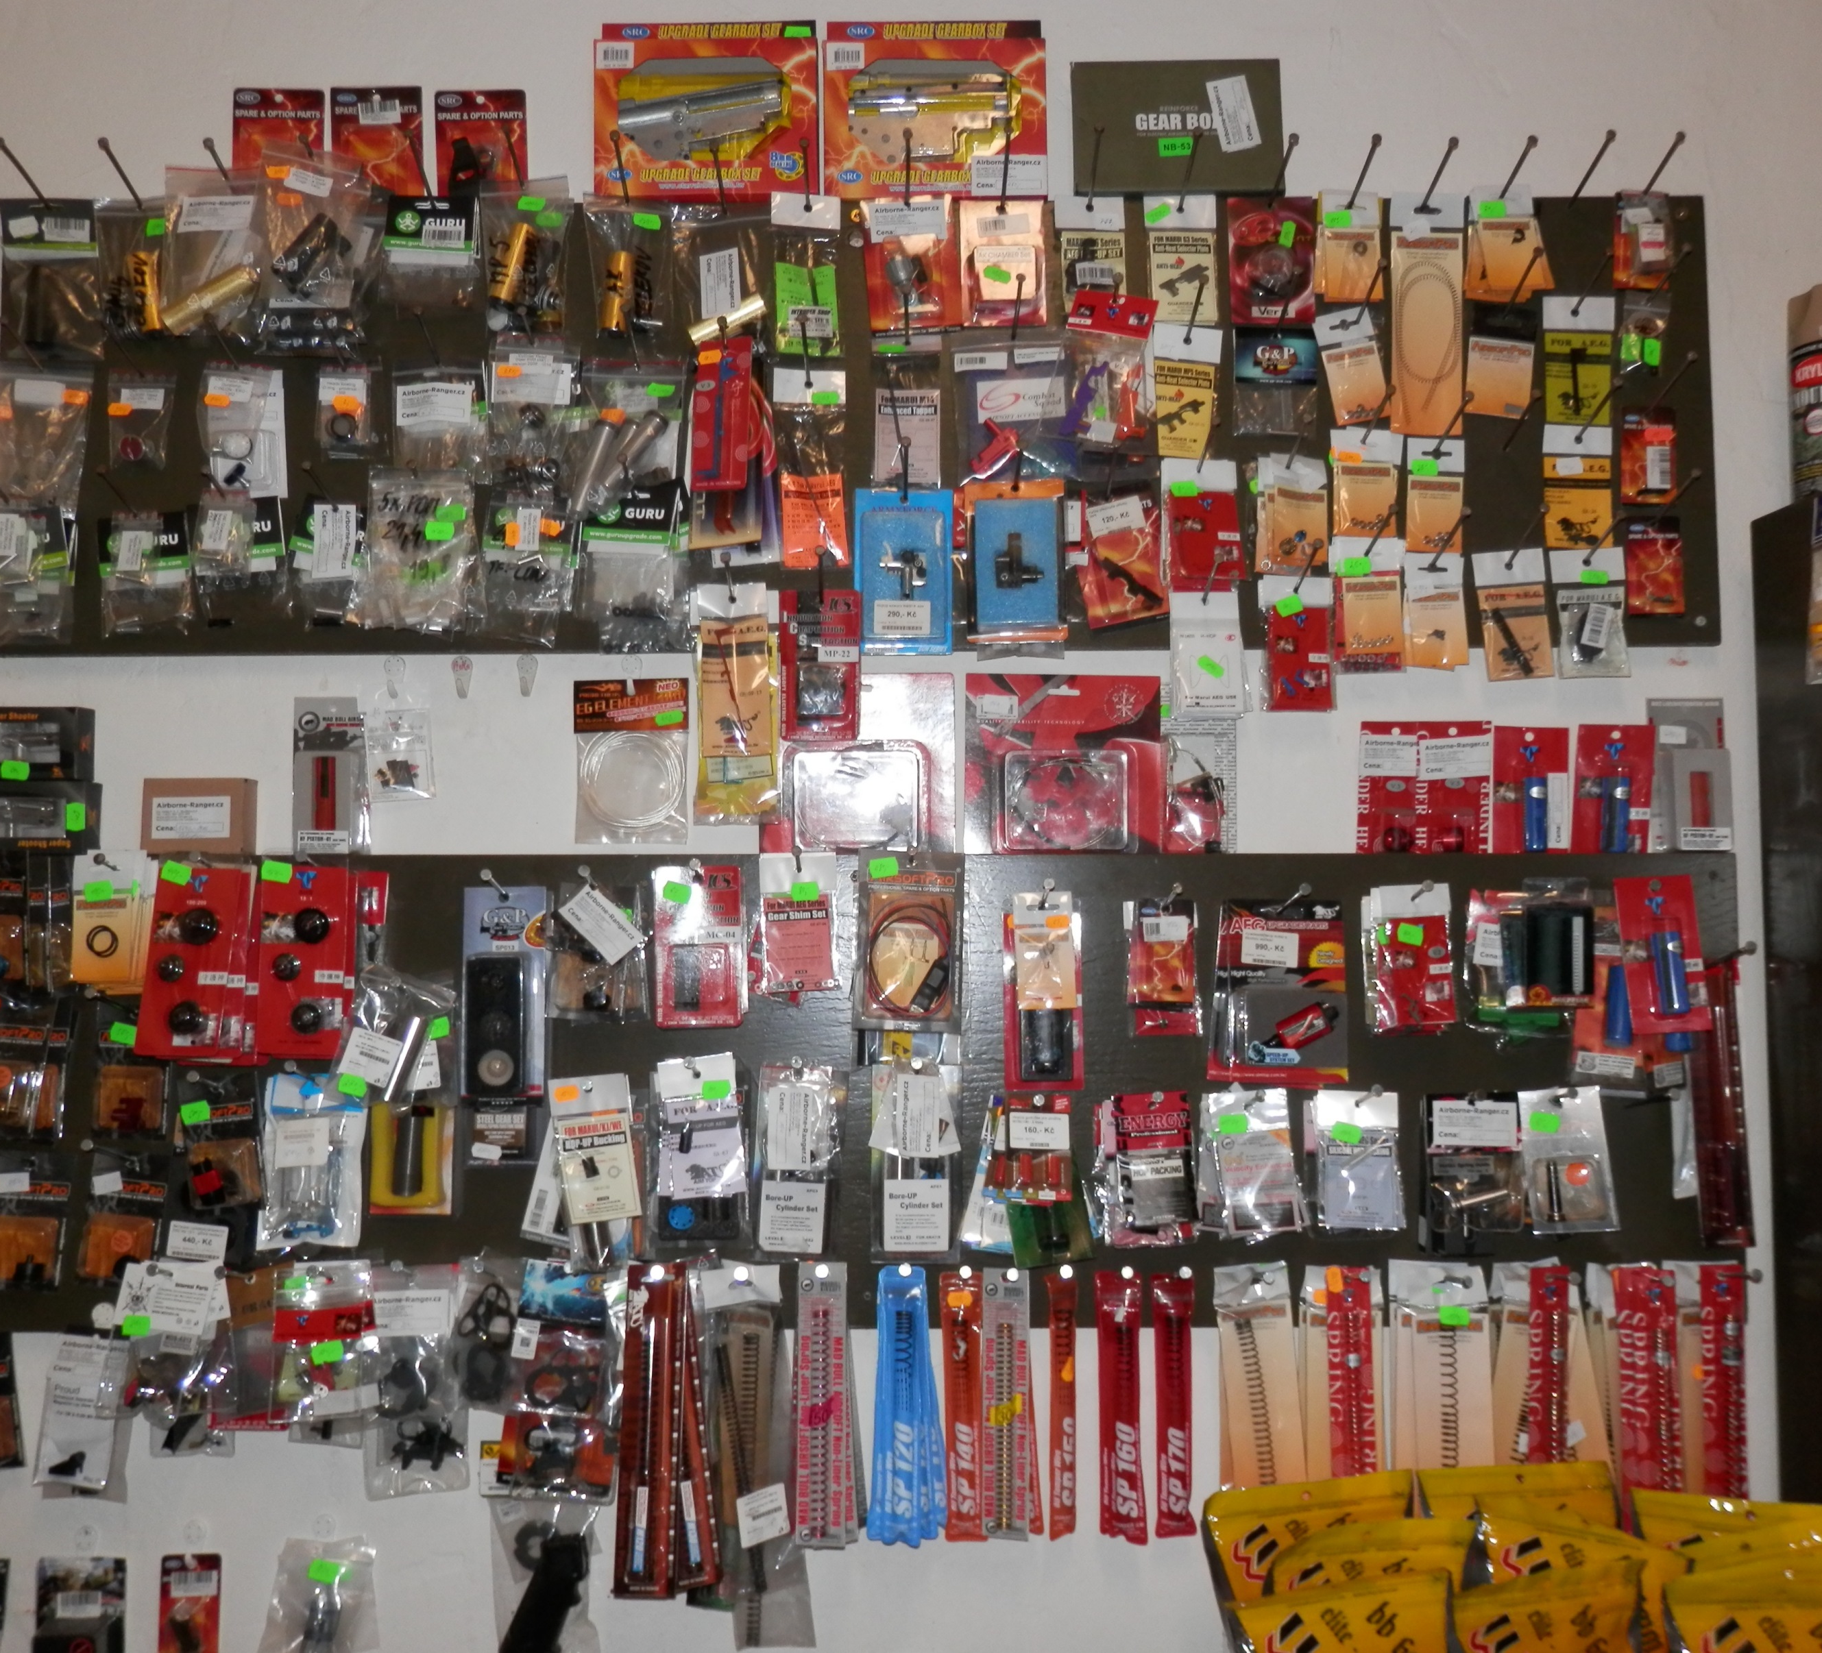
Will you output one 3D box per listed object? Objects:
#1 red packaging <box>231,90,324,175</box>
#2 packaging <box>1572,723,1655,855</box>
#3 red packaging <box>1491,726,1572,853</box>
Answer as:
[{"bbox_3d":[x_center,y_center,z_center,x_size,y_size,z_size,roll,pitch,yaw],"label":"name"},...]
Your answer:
[{"bbox_3d":[-0.567,-0.605,1.422,0.082,0.116,0.022,0,-4,0],"label":"red packaging"},{"bbox_3d":[0.617,-0.027,1.388,0.067,0.124,0.024,3,-4,0],"label":"packaging"},{"bbox_3d":[0.545,-0.026,1.387,0.067,0.124,0.024,0,-4,0],"label":"red packaging"}]

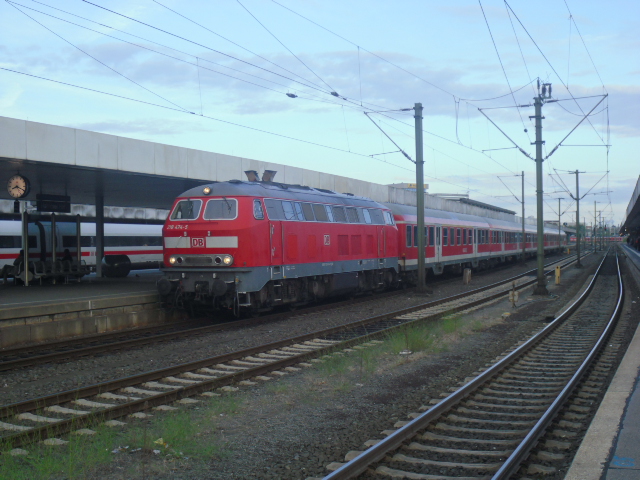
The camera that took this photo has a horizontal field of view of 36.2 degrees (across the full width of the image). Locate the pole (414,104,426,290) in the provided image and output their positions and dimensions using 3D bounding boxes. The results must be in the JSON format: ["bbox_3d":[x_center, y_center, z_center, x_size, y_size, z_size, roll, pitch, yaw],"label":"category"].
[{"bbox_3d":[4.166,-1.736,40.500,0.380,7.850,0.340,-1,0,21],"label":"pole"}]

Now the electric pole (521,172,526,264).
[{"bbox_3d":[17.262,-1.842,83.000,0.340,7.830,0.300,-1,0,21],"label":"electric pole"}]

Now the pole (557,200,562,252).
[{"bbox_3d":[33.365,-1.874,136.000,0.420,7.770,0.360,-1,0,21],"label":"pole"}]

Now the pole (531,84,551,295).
[{"bbox_3d":[9.001,-2.061,40.000,0.620,8.570,0.500,-1,0,21],"label":"pole"}]

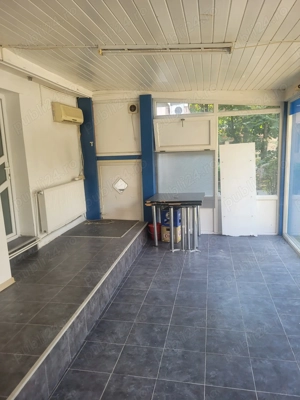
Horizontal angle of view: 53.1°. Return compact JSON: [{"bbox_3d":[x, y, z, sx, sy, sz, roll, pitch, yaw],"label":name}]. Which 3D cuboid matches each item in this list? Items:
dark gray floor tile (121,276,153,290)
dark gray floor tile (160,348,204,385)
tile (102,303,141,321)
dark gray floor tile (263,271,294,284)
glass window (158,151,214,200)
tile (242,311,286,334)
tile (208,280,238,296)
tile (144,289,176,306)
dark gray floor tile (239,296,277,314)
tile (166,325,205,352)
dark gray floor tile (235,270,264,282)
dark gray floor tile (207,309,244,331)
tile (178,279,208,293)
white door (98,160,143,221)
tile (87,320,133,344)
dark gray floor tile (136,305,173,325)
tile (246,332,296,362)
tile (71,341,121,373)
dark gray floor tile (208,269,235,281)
[{"bbox_3d":[-0.142,1.018,3.668,0.330,0.015,0.330,0,10,12],"label":"dark gray floor tile"},{"bbox_3d":[0.246,1.250,2.260,0.335,0.015,0.329,0,10,12],"label":"dark gray floor tile"},{"bbox_3d":[-0.281,1.131,3.028,0.335,0.015,0.329,0,10,12],"label":"tile"},{"bbox_3d":[1.555,0.954,3.642,0.335,0.015,0.329,0,10,12],"label":"dark gray floor tile"},{"bbox_3d":[0.643,-0.460,5.456,1.022,0.861,0.050,0,10,12],"label":"glass window"},{"bbox_3d":[1.030,1.130,2.756,0.330,0.015,0.330,0,10,12],"label":"tile"},{"bbox_3d":[0.837,1.016,3.466,0.330,0.015,0.330,0,10,12],"label":"tile"},{"bbox_3d":[0.117,1.071,3.285,0.330,0.010,0.330,0,10,12],"label":"tile"},{"bbox_3d":[1.097,1.072,3.075,0.335,0.015,0.329,0,10,12],"label":"dark gray floor tile"},{"bbox_3d":[0.312,1.188,2.570,0.330,0.015,0.330,0,10,12],"label":"tile"},{"bbox_3d":[1.227,0.954,3.709,0.335,0.015,0.329,0,10,12],"label":"dark gray floor tile"},{"bbox_3d":[0.703,1.128,2.829,0.330,0.010,0.330,0,10,12],"label":"dark gray floor tile"},{"bbox_3d":[0.511,1.017,3.534,0.330,0.015,0.330,0,10,12],"label":"tile"},{"bbox_3d":[-0.543,-0.167,5.688,0.853,1.122,0.060,0,10,12],"label":"white door"},{"bbox_3d":[-0.342,1.187,2.710,0.330,0.010,0.330,0,10,12],"label":"tile"},{"bbox_3d":[0.052,1.131,2.958,0.330,0.015,0.330,0,10,12],"label":"dark gray floor tile"},{"bbox_3d":[0.963,1.185,2.441,0.330,0.010,0.330,0,10,12],"label":"tile"},{"bbox_3d":[-0.406,1.246,2.383,0.330,0.015,0.330,0,10,12],"label":"tile"},{"bbox_3d":[0.901,0.954,3.793,0.330,0.010,0.330,0,10,12],"label":"dark gray floor tile"}]

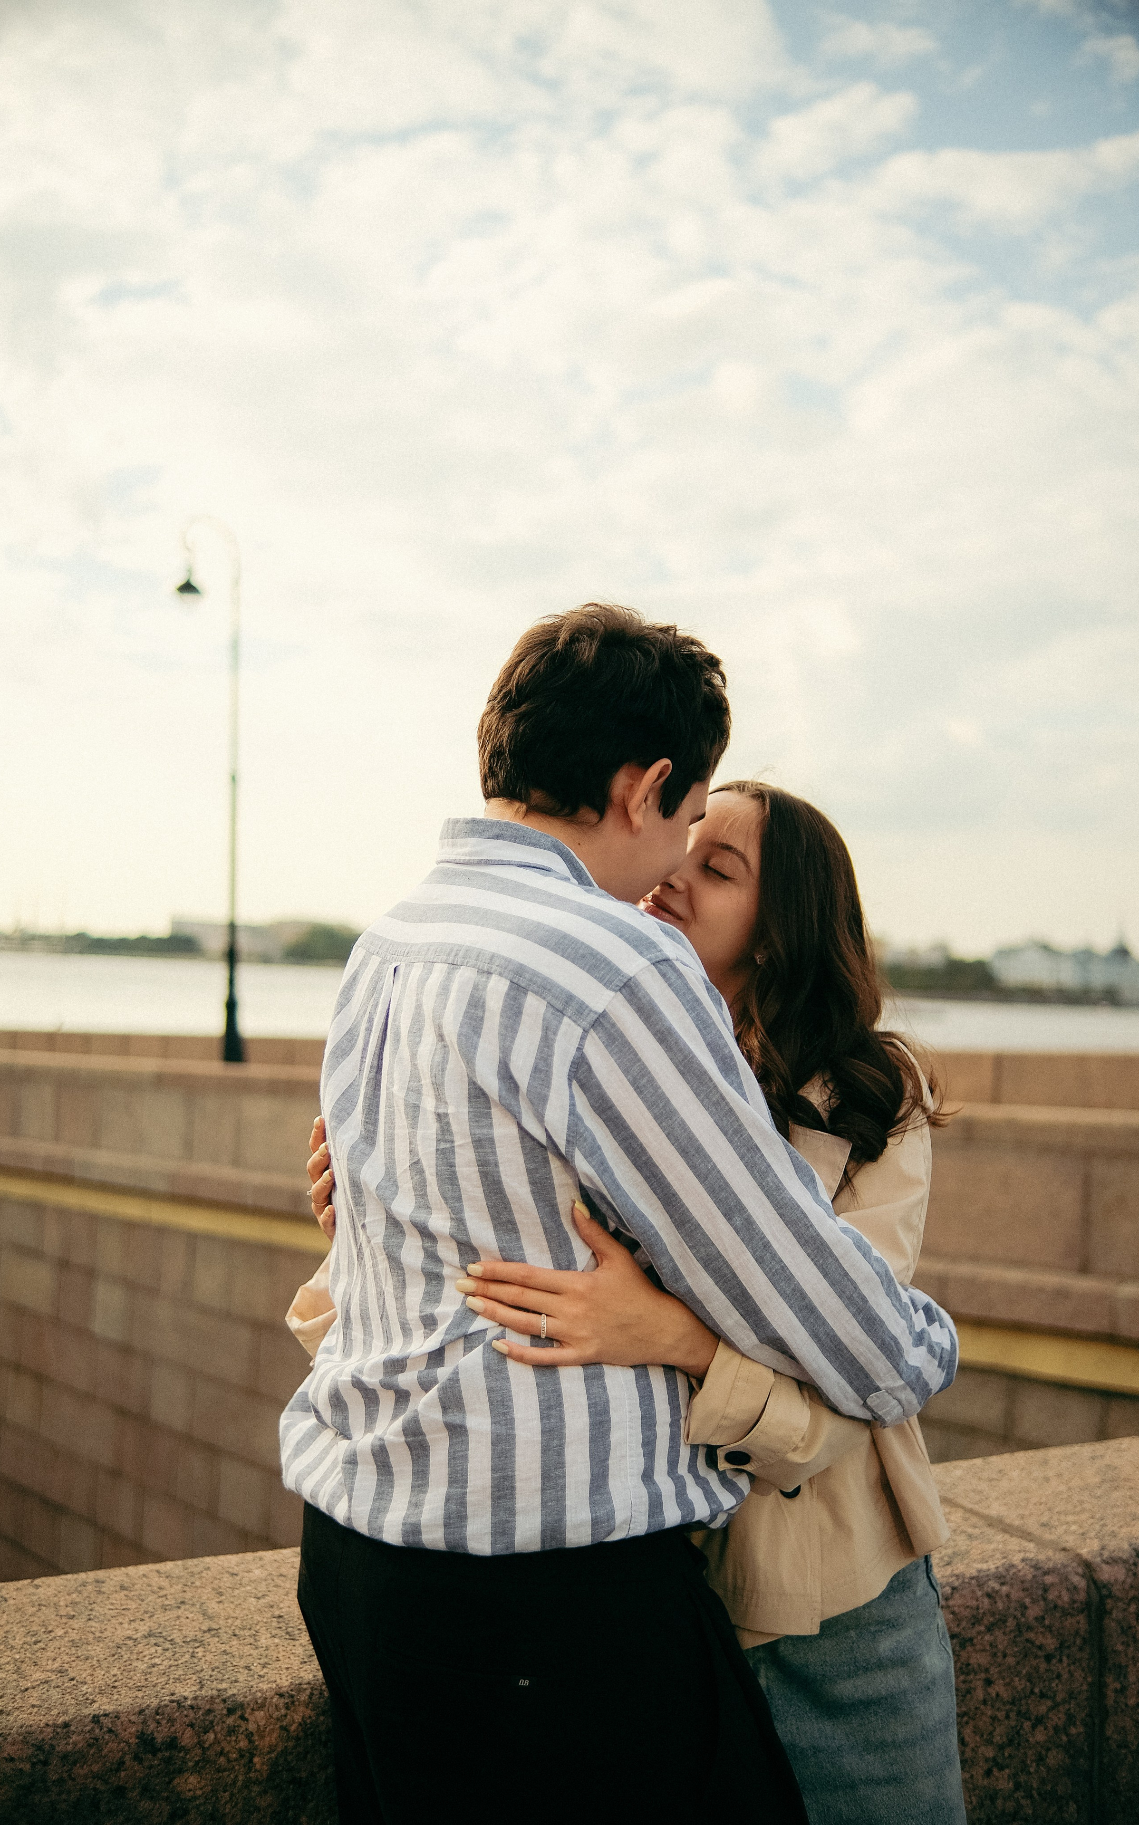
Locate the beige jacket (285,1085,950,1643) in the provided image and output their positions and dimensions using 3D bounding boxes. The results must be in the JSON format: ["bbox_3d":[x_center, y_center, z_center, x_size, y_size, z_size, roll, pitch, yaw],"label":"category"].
[{"bbox_3d":[0.058,0.372,1.642,0.541,0.520,0.449,0,-2,38],"label":"beige jacket"}]

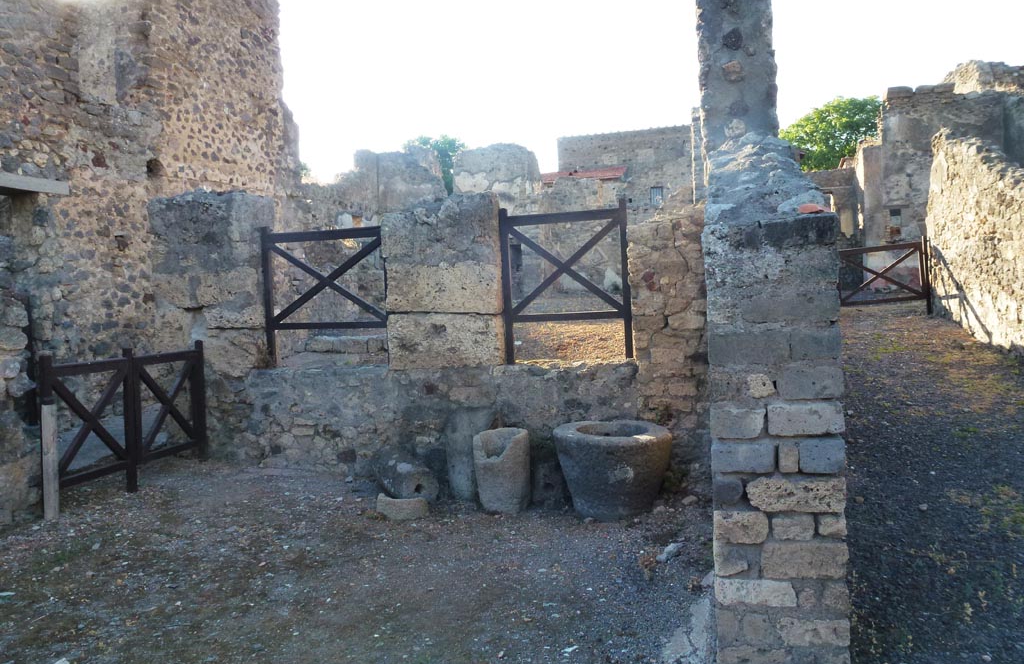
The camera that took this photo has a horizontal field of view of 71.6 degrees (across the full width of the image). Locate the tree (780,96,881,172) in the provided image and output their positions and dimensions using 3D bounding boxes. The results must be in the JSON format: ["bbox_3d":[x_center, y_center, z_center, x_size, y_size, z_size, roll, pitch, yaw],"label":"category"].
[{"bbox_3d":[14.066,-6.518,29.856,6.000,8.000,6.000,-2,2,14],"label":"tree"}]

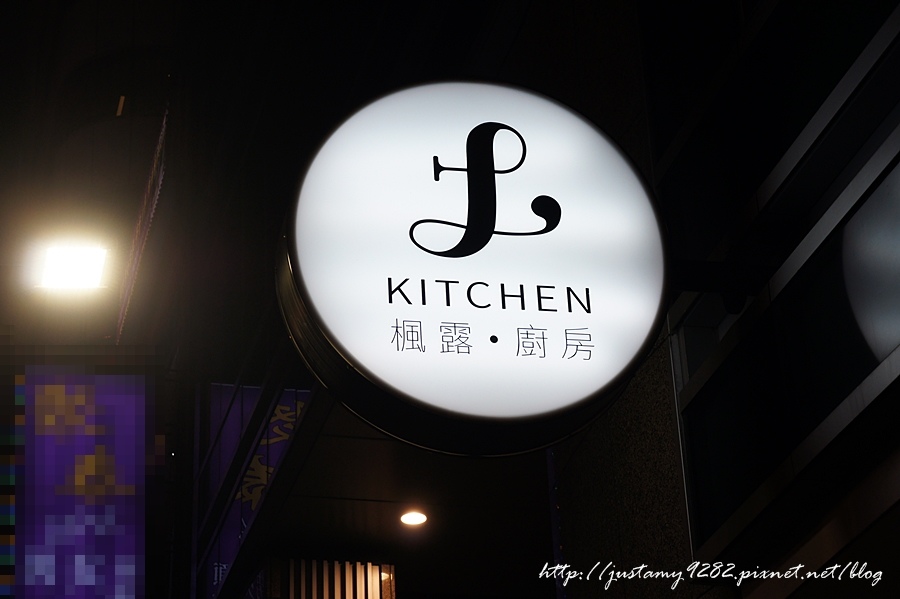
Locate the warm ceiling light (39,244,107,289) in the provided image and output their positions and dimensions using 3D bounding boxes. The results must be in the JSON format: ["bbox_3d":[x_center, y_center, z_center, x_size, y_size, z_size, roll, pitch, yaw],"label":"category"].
[{"bbox_3d":[-1.995,-0.190,10.870,0.310,0.080,0.350,5,-29,-14],"label":"warm ceiling light"}]

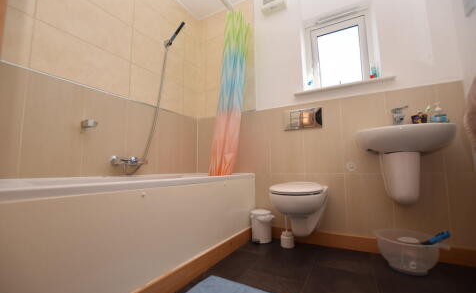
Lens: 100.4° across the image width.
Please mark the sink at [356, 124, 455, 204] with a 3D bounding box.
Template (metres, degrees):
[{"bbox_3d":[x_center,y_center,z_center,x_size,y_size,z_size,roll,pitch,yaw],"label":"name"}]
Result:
[{"bbox_3d":[1.003,0.122,1.193,0.495,0.445,0.380,-4,-7,30],"label":"sink"}]

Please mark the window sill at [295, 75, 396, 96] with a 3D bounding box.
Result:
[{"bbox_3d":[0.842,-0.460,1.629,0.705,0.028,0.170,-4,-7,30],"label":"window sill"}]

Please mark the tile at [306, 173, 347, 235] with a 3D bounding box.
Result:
[{"bbox_3d":[0.691,0.450,1.569,0.290,0.455,0.012,-4,-7,30],"label":"tile"}]

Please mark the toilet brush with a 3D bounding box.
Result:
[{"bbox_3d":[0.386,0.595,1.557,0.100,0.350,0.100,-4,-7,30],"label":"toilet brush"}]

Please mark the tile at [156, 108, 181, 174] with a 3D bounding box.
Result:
[{"bbox_3d":[-0.665,-0.038,1.930,0.012,0.605,0.285,-4,-7,30],"label":"tile"}]

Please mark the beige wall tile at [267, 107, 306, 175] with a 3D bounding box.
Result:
[{"bbox_3d":[0.435,-0.060,1.767,0.298,0.610,0.012,-4,-7,30],"label":"beige wall tile"}]

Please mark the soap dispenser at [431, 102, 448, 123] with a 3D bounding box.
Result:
[{"bbox_3d":[1.211,-0.188,1.194,0.075,0.165,0.052,-4,-7,30],"label":"soap dispenser"}]

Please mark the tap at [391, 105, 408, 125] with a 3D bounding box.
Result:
[{"bbox_3d":[1.034,-0.183,1.262,0.055,0.160,0.135,-4,-7,30],"label":"tap"}]

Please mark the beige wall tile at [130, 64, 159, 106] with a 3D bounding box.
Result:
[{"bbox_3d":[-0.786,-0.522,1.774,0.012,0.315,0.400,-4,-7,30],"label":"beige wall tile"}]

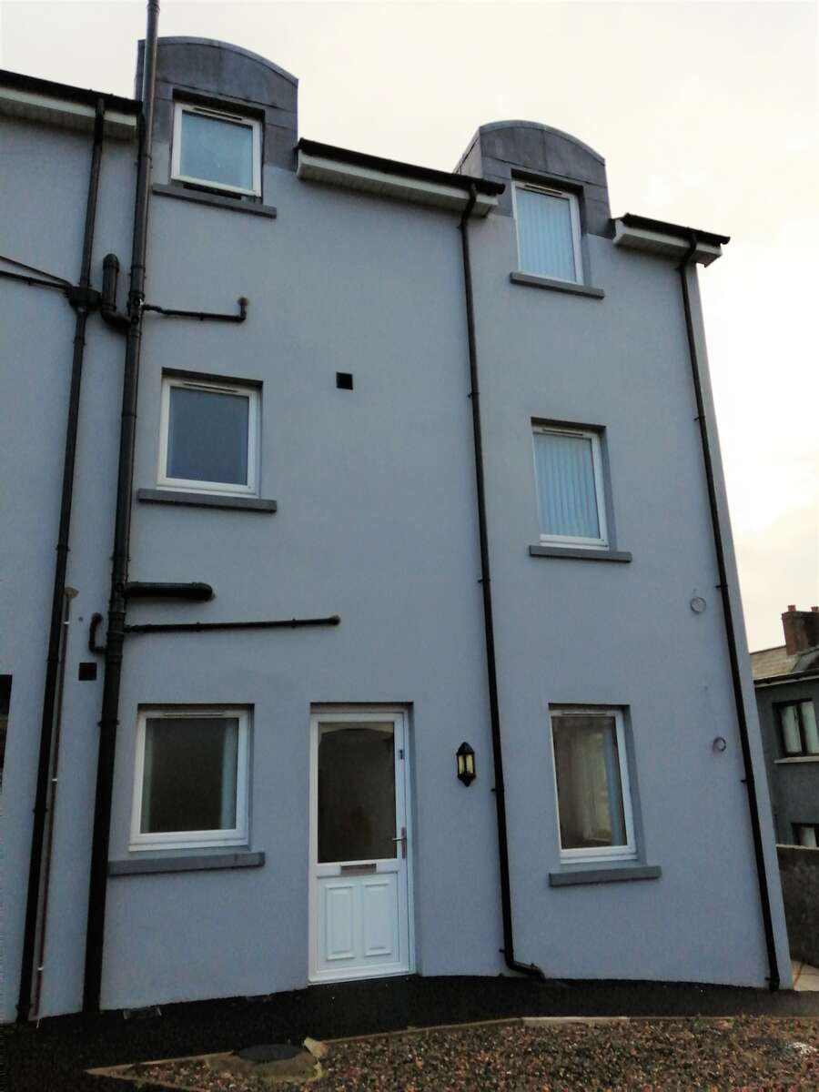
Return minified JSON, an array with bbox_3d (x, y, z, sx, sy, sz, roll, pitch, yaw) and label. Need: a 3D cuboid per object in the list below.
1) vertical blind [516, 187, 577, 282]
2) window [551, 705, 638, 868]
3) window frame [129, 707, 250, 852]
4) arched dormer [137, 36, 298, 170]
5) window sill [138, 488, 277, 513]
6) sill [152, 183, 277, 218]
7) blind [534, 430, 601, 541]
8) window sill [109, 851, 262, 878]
[{"bbox_3d":[1.502,-3.473,9.253,0.796,1.147,0.068,4,-15,-20],"label":"vertical blind"},{"bbox_3d":[1.662,2.219,7.668,0.877,1.384,0.081,4,-15,-20],"label":"window"},{"bbox_3d":[-1.671,1.764,6.325,0.861,1.052,0.072,4,-16,-19],"label":"window frame"},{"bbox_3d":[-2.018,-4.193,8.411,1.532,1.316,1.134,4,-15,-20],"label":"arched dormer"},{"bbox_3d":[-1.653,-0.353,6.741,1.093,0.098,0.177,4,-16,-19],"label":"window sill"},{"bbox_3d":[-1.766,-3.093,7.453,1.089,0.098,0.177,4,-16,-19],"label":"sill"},{"bbox_3d":[1.528,-0.586,8.275,0.819,1.192,0.085,4,-16,-19],"label":"blind"},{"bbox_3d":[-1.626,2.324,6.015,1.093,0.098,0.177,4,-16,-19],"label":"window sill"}]

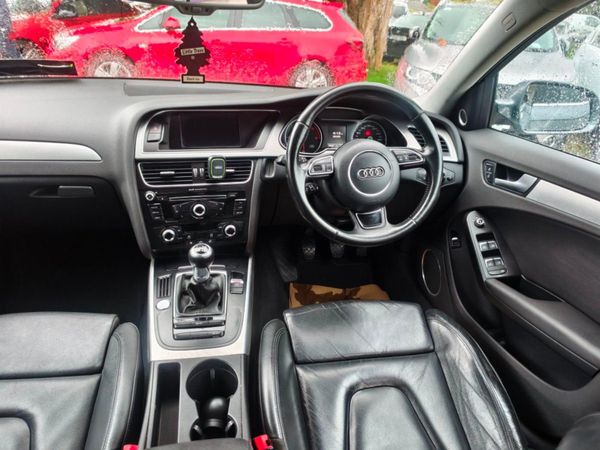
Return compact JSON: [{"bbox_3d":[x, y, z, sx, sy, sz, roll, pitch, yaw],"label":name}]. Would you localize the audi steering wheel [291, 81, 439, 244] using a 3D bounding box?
[{"bbox_3d":[0.153,-0.138,0.935,0.375,0.372,0.100,-5,1,-10],"label":"audi steering wheel"}]

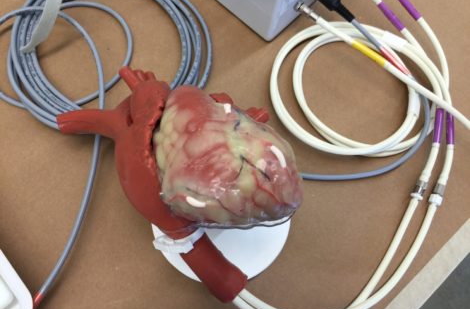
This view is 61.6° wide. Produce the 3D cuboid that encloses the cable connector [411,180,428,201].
[{"bbox_3d":[0.166,0.032,0.354,0.011,0.011,0.021,34,66,8],"label":"cable connector"}]

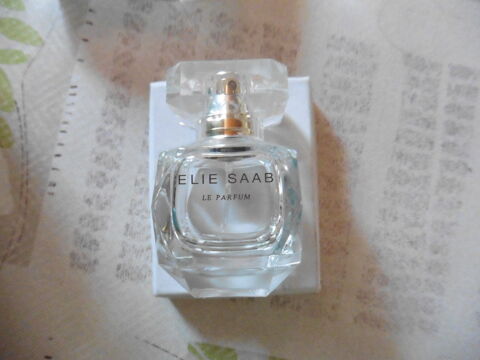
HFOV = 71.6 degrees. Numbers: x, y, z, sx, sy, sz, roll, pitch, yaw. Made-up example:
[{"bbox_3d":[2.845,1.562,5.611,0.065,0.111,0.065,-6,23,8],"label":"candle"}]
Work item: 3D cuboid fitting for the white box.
[{"bbox_3d":[-0.003,0.003,0.175,0.078,0.031,0.102,-2,87,1],"label":"white box"}]

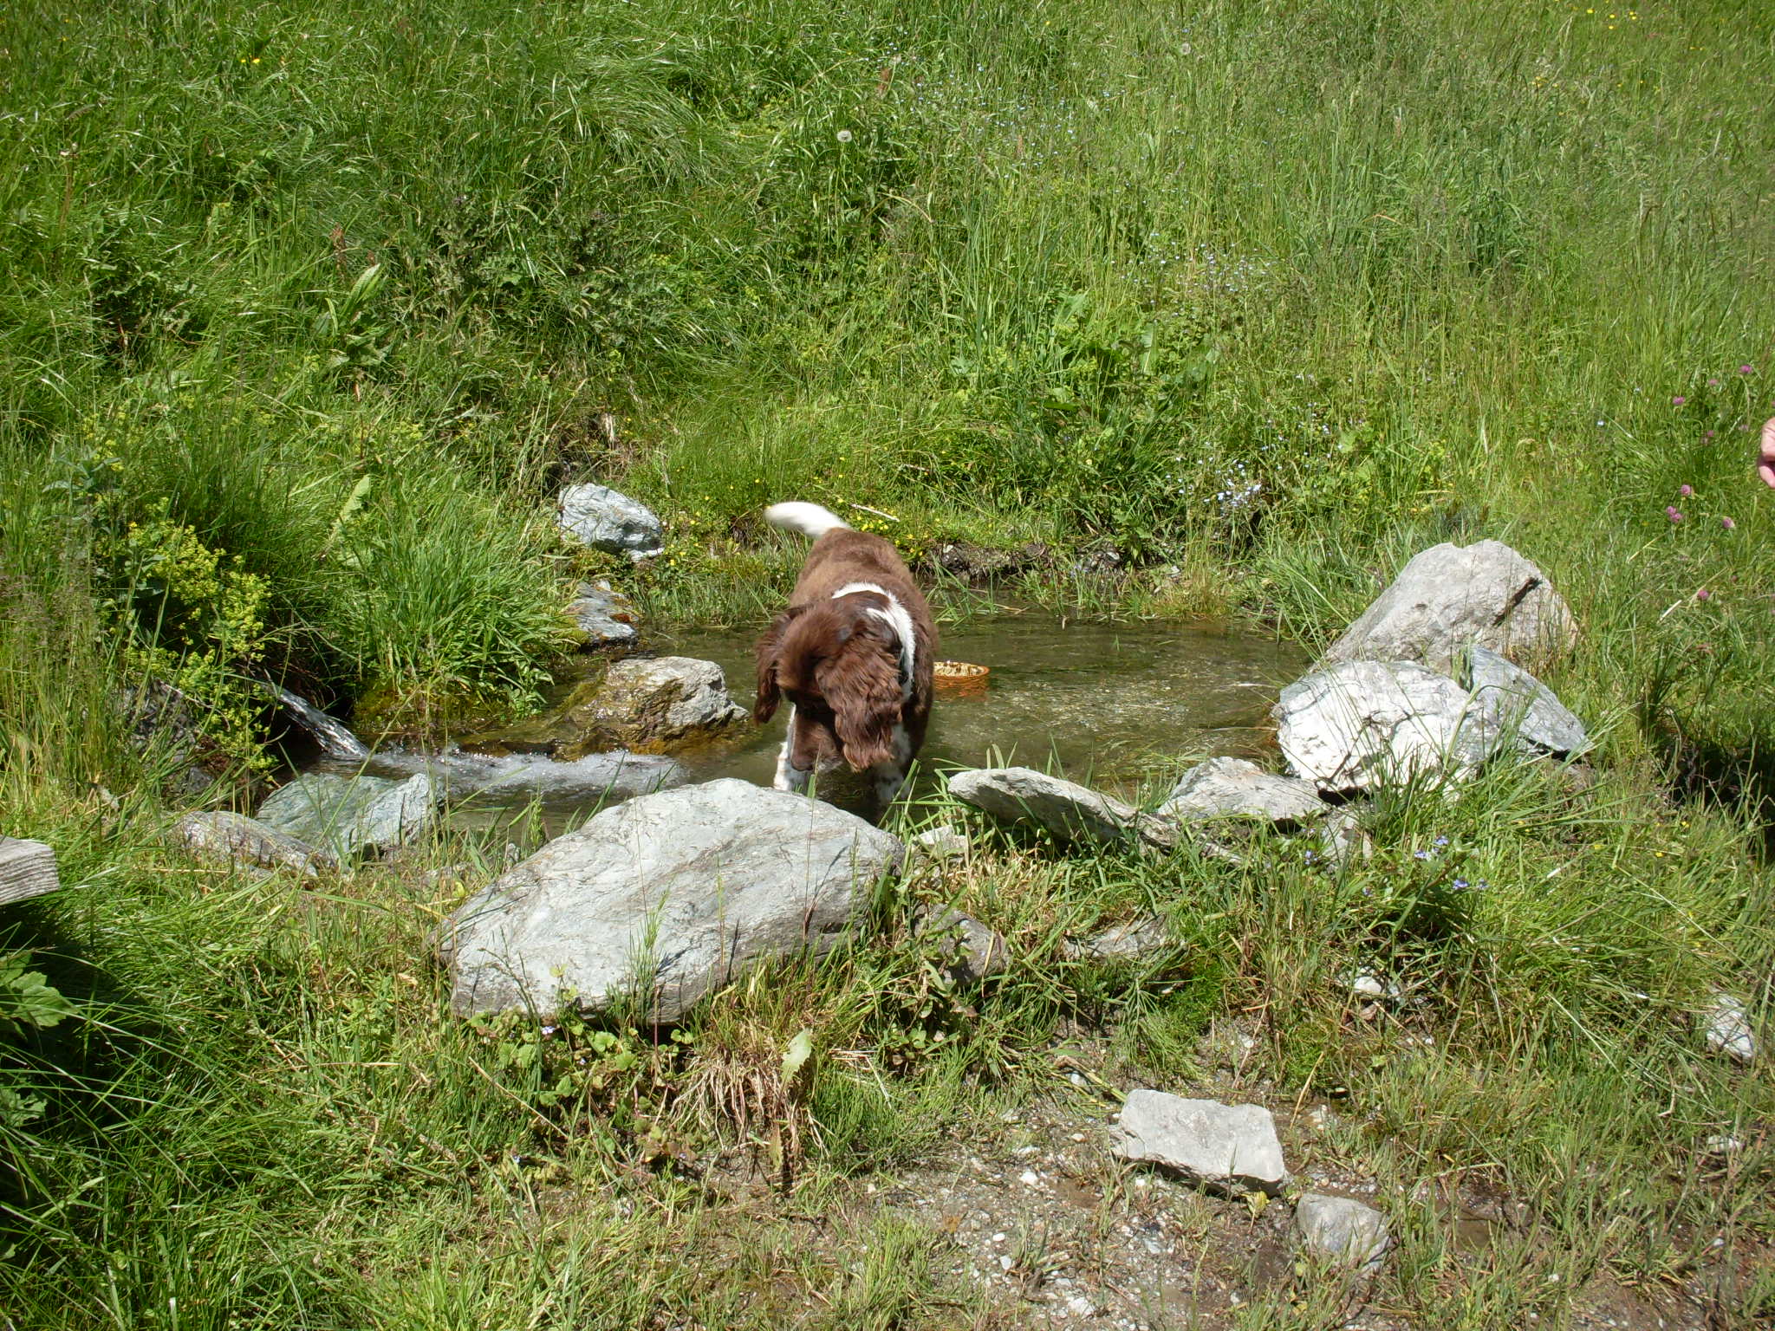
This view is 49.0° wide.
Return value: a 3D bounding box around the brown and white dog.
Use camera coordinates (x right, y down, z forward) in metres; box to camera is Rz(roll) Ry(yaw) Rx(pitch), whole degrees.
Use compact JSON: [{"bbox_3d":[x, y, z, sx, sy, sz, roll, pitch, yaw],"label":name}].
[{"bbox_3d":[-0.076,0.039,3.500,0.310,0.530,0.880,0,15,0],"label":"brown and white dog"}]

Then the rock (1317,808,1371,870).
[{"bbox_3d":[0.771,0.295,3.300,0.090,0.090,0.080,0,17,0],"label":"rock"}]

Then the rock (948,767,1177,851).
[{"bbox_3d":[0.293,0.242,3.250,0.380,0.130,0.190,0,15,0],"label":"rock"}]

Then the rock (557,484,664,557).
[{"bbox_3d":[-0.689,-0.361,4.850,0.270,0.160,0.200,0,15,0],"label":"rock"}]

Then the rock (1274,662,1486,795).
[{"bbox_3d":[0.891,0.113,3.500,0.390,0.210,0.270,0,15,0],"label":"rock"}]

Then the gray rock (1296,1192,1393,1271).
[{"bbox_3d":[0.540,0.675,2.310,0.115,0.065,0.090,0,15,0],"label":"gray rock"}]

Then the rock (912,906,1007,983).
[{"bbox_3d":[0.104,0.402,2.800,0.140,0.085,0.110,0,15,0],"label":"rock"}]

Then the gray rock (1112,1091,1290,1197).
[{"bbox_3d":[0.415,0.637,2.600,0.215,0.075,0.150,4,18,14],"label":"gray rock"}]

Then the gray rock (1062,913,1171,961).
[{"bbox_3d":[0.347,0.415,2.950,0.165,0.070,0.110,-2,17,-8],"label":"gray rock"}]

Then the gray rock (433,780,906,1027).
[{"bbox_3d":[-0.330,0.355,2.980,0.630,0.220,0.400,-5,18,-17],"label":"gray rock"}]

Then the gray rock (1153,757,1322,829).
[{"bbox_3d":[0.618,0.224,3.400,0.280,0.100,0.160,2,17,8],"label":"gray rock"}]

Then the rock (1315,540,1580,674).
[{"bbox_3d":[1.183,-0.106,4.100,0.500,0.270,0.330,-1,17,-3],"label":"rock"}]

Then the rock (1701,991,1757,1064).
[{"bbox_3d":[1.144,0.493,2.650,0.085,0.070,0.090,0,15,0],"label":"rock"}]

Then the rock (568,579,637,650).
[{"bbox_3d":[-0.658,-0.120,4.500,0.170,0.130,0.140,0,17,0],"label":"rock"}]

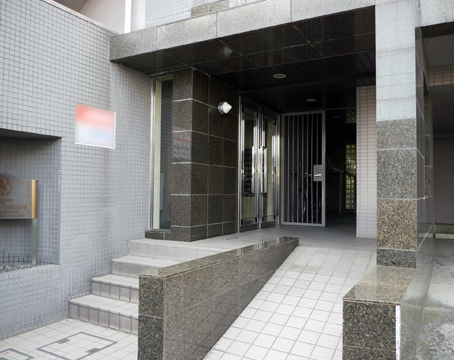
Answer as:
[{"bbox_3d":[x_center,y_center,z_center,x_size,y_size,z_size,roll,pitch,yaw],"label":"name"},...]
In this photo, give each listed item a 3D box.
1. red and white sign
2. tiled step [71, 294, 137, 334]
[{"bbox_3d":[-1.508,-0.617,4.515,0.025,0.455,0.600,-1,-2,29],"label":"red and white sign"},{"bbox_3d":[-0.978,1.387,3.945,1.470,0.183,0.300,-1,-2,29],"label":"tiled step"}]

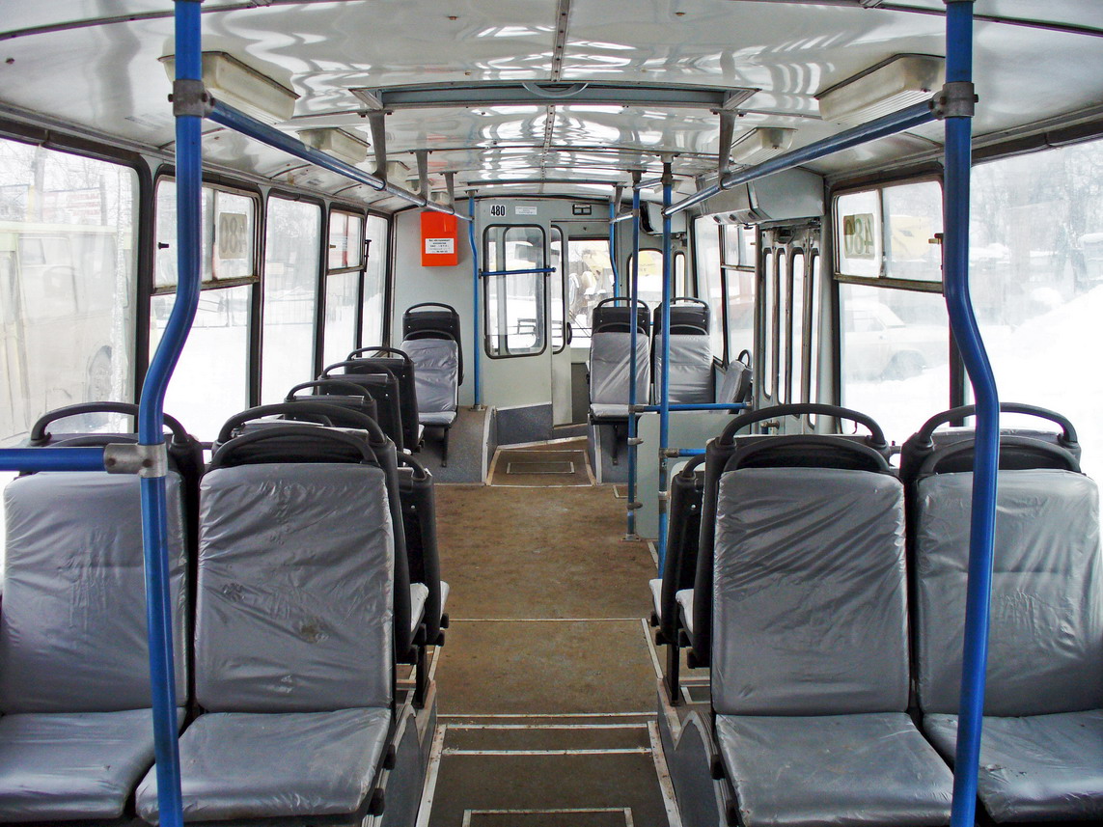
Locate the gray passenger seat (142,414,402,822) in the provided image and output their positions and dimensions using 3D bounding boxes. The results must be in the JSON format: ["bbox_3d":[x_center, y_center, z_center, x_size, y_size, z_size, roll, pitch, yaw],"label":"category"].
[{"bbox_3d":[-0.533,0.389,2.308,0.430,0.659,0.620,0,8,-1],"label":"gray passenger seat"}]

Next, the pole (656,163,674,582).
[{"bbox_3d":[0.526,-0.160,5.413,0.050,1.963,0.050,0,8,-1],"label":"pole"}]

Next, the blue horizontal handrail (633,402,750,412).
[{"bbox_3d":[0.767,-0.034,6.426,0.642,0.045,0.045,-2,8,-8],"label":"blue horizontal handrail"}]

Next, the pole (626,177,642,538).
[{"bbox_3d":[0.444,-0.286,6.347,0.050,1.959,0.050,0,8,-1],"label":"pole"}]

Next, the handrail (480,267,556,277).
[{"bbox_3d":[-0.260,-1.124,9.354,0.762,0.045,0.050,-9,12,-38],"label":"handrail"}]

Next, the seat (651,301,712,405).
[{"bbox_3d":[0.930,-0.361,8.184,0.435,0.844,0.630,0,8,-1],"label":"seat"}]

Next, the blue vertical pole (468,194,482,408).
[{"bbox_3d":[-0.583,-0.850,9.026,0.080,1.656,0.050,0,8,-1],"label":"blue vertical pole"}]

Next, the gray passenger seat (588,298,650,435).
[{"bbox_3d":[0.472,-0.361,8.178,0.435,0.844,0.630,0,8,-1],"label":"gray passenger seat"}]

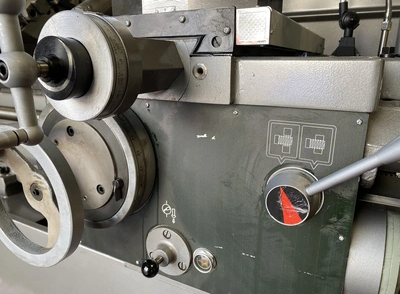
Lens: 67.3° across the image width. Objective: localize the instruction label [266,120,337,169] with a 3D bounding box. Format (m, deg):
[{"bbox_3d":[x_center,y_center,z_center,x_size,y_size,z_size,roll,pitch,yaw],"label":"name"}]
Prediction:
[{"bbox_3d":[0.114,-0.002,0.345,0.073,0.051,0.002,8,13,26],"label":"instruction label"}]

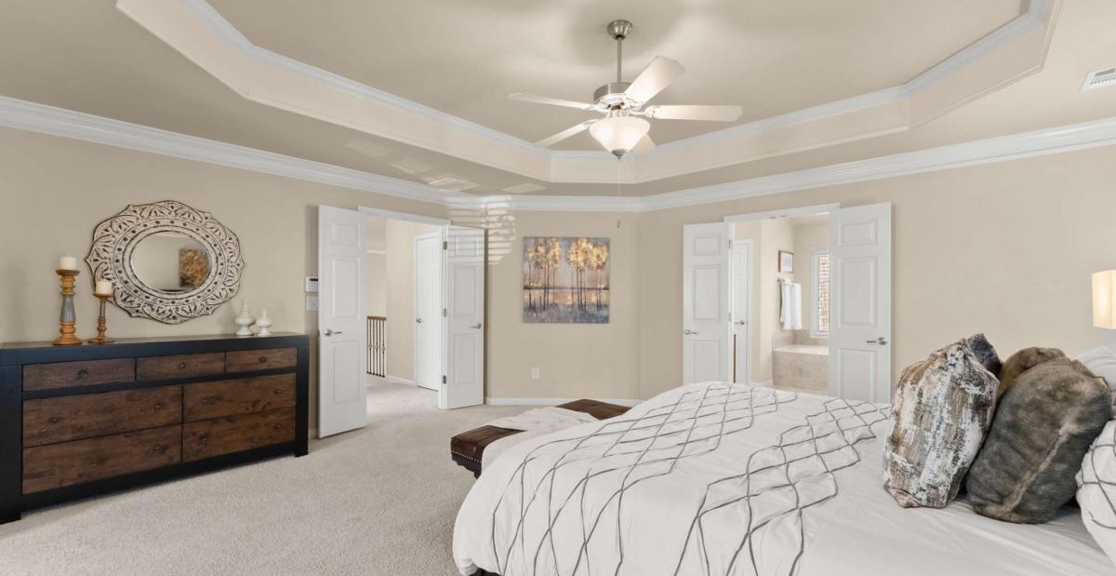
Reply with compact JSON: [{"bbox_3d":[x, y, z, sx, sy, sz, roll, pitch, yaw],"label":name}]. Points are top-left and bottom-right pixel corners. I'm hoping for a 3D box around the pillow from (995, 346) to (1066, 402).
[{"bbox_3d":[1.600,0.385,1.500,0.180,0.430,0.450,18,10,38],"label":"pillow"}]

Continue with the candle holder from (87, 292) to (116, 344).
[{"bbox_3d":[-2.806,0.188,2.670,0.118,0.300,0.118,2,-2,-45],"label":"candle holder"}]

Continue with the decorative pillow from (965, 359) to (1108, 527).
[{"bbox_3d":[1.335,0.375,1.220,0.200,0.430,0.450,22,13,38],"label":"decorative pillow"}]

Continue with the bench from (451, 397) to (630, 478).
[{"bbox_3d":[0.000,1.020,2.580,0.480,0.480,1.250,-1,-2,40],"label":"bench"}]

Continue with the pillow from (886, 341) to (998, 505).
[{"bbox_3d":[1.120,0.355,1.250,0.190,0.440,0.440,16,9,39],"label":"pillow"}]

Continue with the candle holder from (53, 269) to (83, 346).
[{"bbox_3d":[-2.935,0.117,2.600,0.118,0.435,0.118,2,-2,-45],"label":"candle holder"}]

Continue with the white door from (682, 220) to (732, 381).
[{"bbox_3d":[1.530,0.348,4.500,0.455,2.030,0.045,0,-2,23],"label":"white door"}]

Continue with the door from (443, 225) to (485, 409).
[{"bbox_3d":[-1.040,0.333,4.910,0.450,2.030,0.045,1,-2,-38],"label":"door"}]

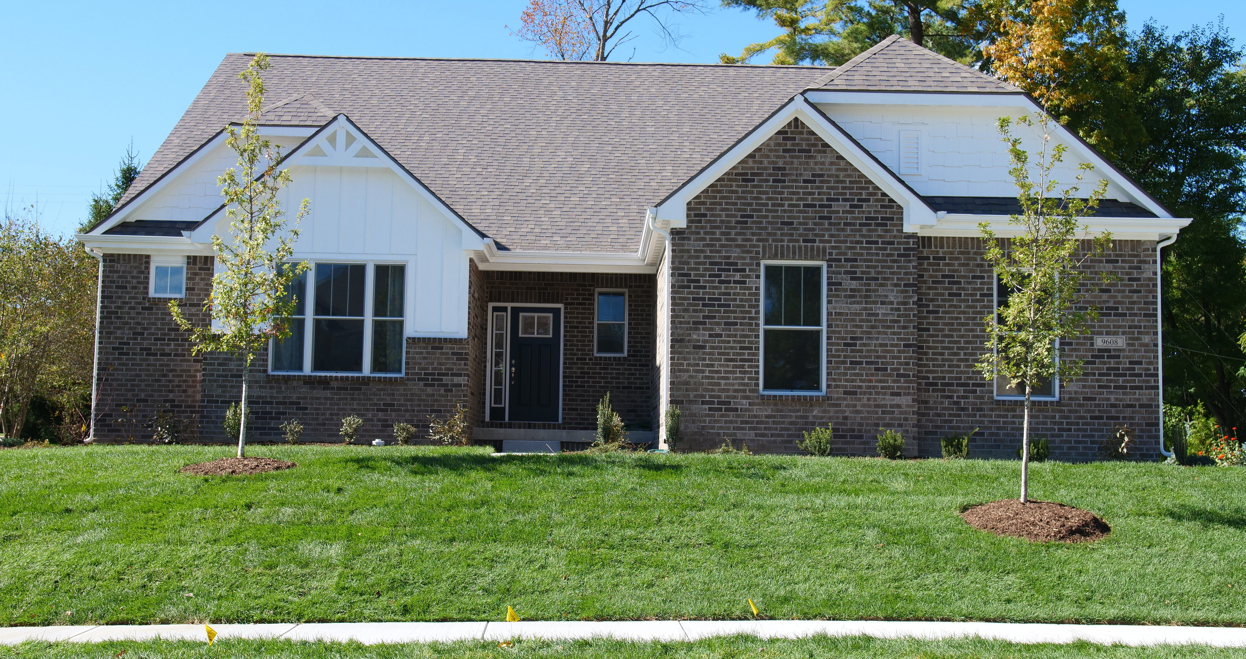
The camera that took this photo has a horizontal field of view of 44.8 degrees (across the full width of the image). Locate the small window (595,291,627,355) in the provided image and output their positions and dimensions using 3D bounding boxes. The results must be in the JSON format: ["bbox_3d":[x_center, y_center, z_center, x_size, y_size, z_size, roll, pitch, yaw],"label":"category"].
[{"bbox_3d":[-0.221,-0.118,26.933,0.598,1.211,0.100,1,-5,-1],"label":"small window"}]

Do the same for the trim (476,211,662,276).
[{"bbox_3d":[-0.879,-1.291,22.615,2.950,0.270,4.600,1,-5,-1],"label":"trim"}]

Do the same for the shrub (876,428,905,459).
[{"bbox_3d":[3.487,1.497,19.656,0.381,0.424,0.362,1,-5,-1],"label":"shrub"}]

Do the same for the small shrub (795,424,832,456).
[{"bbox_3d":[2.498,1.443,19.745,0.484,0.431,0.460,1,-5,-1],"label":"small shrub"}]

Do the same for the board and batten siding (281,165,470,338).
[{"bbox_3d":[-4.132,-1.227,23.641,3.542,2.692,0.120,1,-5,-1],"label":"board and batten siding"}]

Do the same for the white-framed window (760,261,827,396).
[{"bbox_3d":[2.311,-0.024,20.505,0.899,1.817,0.100,1,-5,-1],"label":"white-framed window"}]

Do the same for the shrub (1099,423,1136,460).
[{"bbox_3d":[6.479,1.483,19.807,0.500,0.504,0.475,1,-5,-1],"label":"shrub"}]

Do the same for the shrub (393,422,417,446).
[{"bbox_3d":[-3.282,1.578,22.753,0.365,0.358,0.350,1,-5,-1],"label":"shrub"}]

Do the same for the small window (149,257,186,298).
[{"bbox_3d":[-7.216,-0.827,23.985,0.609,0.653,0.100,1,-6,0],"label":"small window"}]

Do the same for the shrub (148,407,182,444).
[{"bbox_3d":[-6.955,1.466,22.955,0.500,0.610,0.475,1,-5,-1],"label":"shrub"}]

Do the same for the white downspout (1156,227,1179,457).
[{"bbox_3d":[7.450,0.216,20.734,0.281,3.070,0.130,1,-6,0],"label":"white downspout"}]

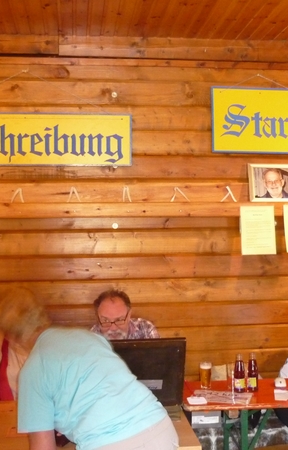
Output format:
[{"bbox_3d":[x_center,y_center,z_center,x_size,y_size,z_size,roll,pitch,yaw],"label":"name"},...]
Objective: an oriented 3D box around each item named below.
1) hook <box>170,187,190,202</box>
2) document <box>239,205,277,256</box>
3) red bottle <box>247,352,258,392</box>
[{"bbox_3d":[0.226,-0.183,3.516,0.121,0.102,0.040,-1,1,-7],"label":"hook"},{"bbox_3d":[0.703,0.035,3.503,0.210,0.297,0.008,-1,1,-7],"label":"document"},{"bbox_3d":[0.561,0.755,2.930,0.058,0.194,0.058,0,1,11],"label":"red bottle"}]

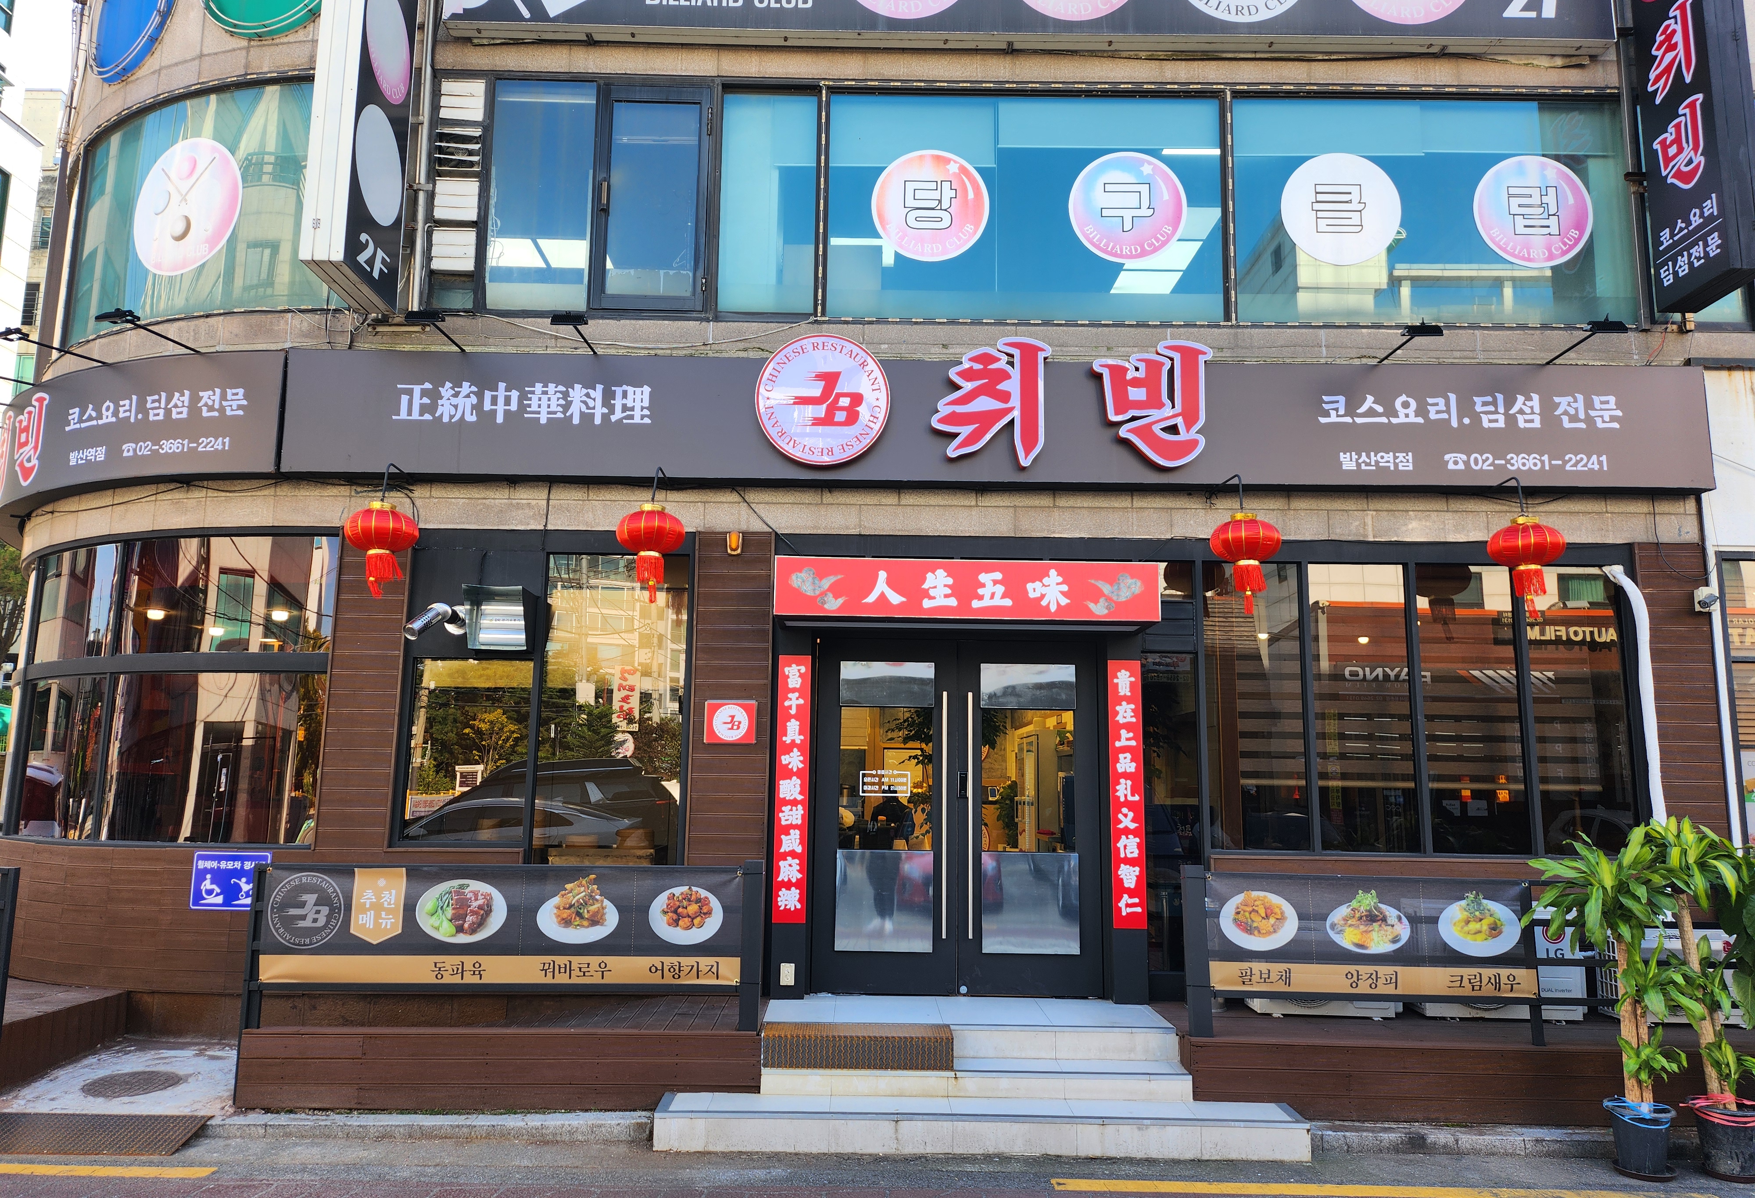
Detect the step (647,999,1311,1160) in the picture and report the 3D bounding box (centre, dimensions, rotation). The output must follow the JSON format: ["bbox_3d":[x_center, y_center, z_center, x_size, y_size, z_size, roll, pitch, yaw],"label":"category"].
[{"bbox_3d":[0.510,2.550,6.629,3.170,0.479,1.434,1,-8,0],"label":"step"}]

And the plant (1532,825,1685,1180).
[{"bbox_3d":[3.396,1.847,5.690,0.680,1.560,0.640,0,-9,0],"label":"plant"}]

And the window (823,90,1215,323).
[{"bbox_3d":[0.981,-2.617,8.167,2.650,1.600,0.100,1,-9,0],"label":"window"}]

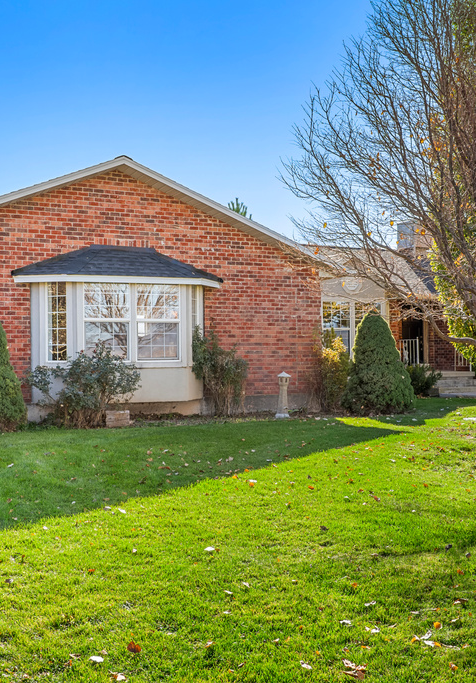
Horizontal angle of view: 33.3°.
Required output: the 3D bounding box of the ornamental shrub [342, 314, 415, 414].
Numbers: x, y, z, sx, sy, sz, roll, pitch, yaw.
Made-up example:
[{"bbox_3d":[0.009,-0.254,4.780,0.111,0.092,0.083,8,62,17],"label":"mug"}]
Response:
[{"bbox_3d":[3.016,0.488,17.100,1.500,2.136,1.500,0,0,0],"label":"ornamental shrub"}]

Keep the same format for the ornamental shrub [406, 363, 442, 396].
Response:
[{"bbox_3d":[4.937,1.011,21.200,1.000,0.905,0.950,0,0,0],"label":"ornamental shrub"}]

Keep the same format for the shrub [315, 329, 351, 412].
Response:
[{"bbox_3d":[2.038,0.630,17.000,0.850,1.814,0.800,0,0,-26],"label":"shrub"}]

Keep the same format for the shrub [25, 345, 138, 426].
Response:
[{"bbox_3d":[-2.573,0.750,13.350,1.800,1.400,1.400,0,0,-26],"label":"shrub"}]

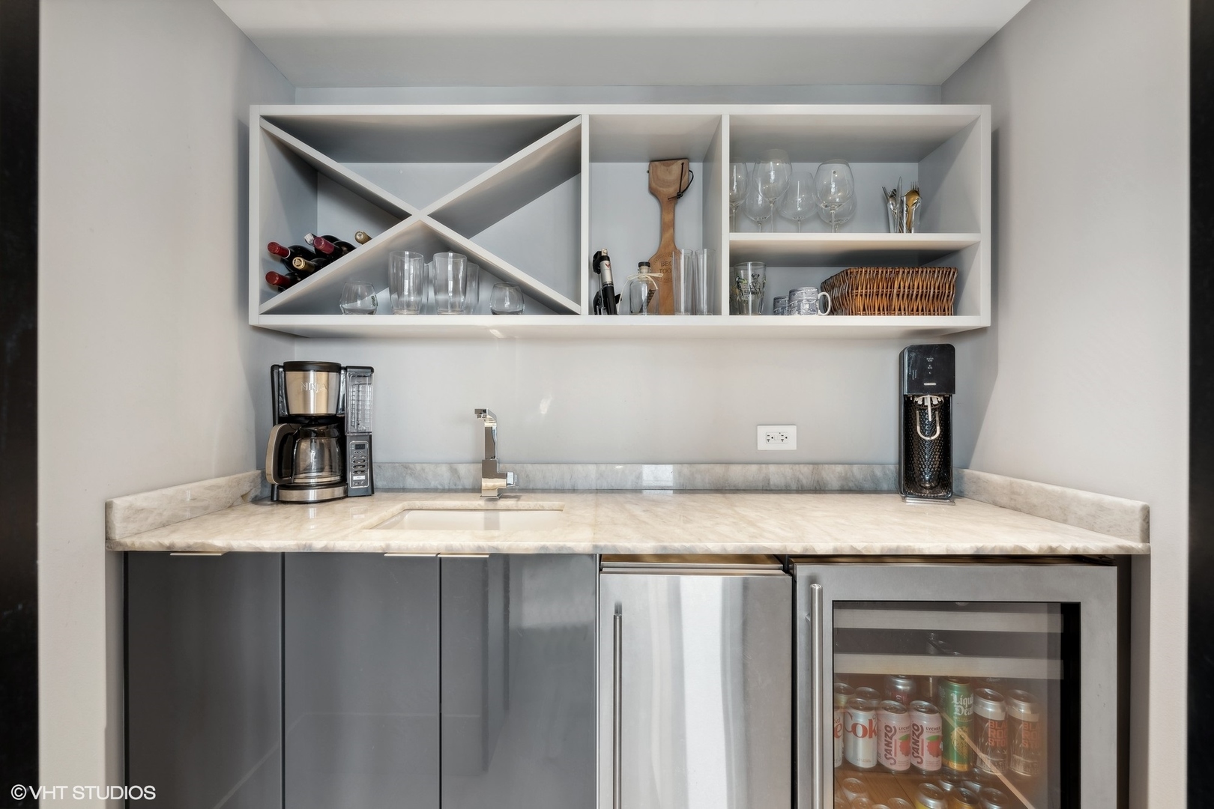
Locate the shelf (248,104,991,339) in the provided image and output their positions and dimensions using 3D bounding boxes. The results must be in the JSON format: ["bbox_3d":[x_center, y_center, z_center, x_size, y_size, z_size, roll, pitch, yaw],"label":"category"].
[{"bbox_3d":[0.032,-0.474,1.484,1.856,0.552,0.268,0,0,0],"label":"shelf"}]

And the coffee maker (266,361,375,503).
[{"bbox_3d":[-0.772,0.071,1.481,0.246,0.364,0.203,0,0,-21],"label":"coffee maker"}]

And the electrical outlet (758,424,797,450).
[{"bbox_3d":[0.510,0.100,1.615,0.116,0.071,0.008,0,0,0],"label":"electrical outlet"}]

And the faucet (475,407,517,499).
[{"bbox_3d":[-0.293,0.132,1.422,0.098,0.242,0.180,0,0,0],"label":"faucet"}]

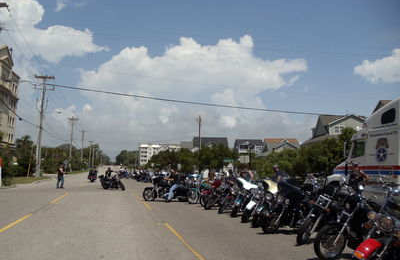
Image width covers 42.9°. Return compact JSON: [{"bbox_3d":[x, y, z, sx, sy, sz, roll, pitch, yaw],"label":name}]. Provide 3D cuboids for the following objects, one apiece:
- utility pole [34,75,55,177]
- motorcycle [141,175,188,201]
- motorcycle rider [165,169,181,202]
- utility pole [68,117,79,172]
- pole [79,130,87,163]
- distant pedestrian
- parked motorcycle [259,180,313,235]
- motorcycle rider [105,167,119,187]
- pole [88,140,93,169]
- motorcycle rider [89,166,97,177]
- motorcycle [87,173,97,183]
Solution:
[{"bbox_3d":[-20.382,-0.584,66.000,2.550,13.200,0.420,2,-4,-10],"label":"utility pole"},{"bbox_3d":[-1.600,2.819,24.500,2.350,1.280,0.920,1,-4,0],"label":"motorcycle"},{"bbox_3d":[-1.305,2.678,24.400,0.820,1.550,0.650,1,-4,0],"label":"motorcycle rider"},{"bbox_3d":[-28.132,3.084,112.000,2.400,12.400,0.400,1,-4,-10],"label":"utility pole"},{"bbox_3d":[-36.884,6.452,160.000,2.500,12.600,0.400,2,-4,-10],"label":"pole"},{"bbox_3d":[-10.040,3.359,36.800,0.600,1.770,0.550,2,-4,-17],"label":"distant pedestrian"},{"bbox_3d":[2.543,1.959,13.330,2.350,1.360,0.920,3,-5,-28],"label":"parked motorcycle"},{"bbox_3d":[-6.092,3.217,34.800,0.850,1.360,0.720,-2,-5,34],"label":"motorcycle rider"},{"bbox_3d":[-47.553,10.786,222.000,2.200,12.200,0.400,1,-4,-10],"label":"pole"},{"bbox_3d":[-10.494,4.219,50.000,0.800,1.300,0.800,1,-4,-8],"label":"motorcycle rider"},{"bbox_3d":[-10.615,4.591,50.200,0.930,1.330,2.400,1,-4,-8],"label":"motorcycle"}]

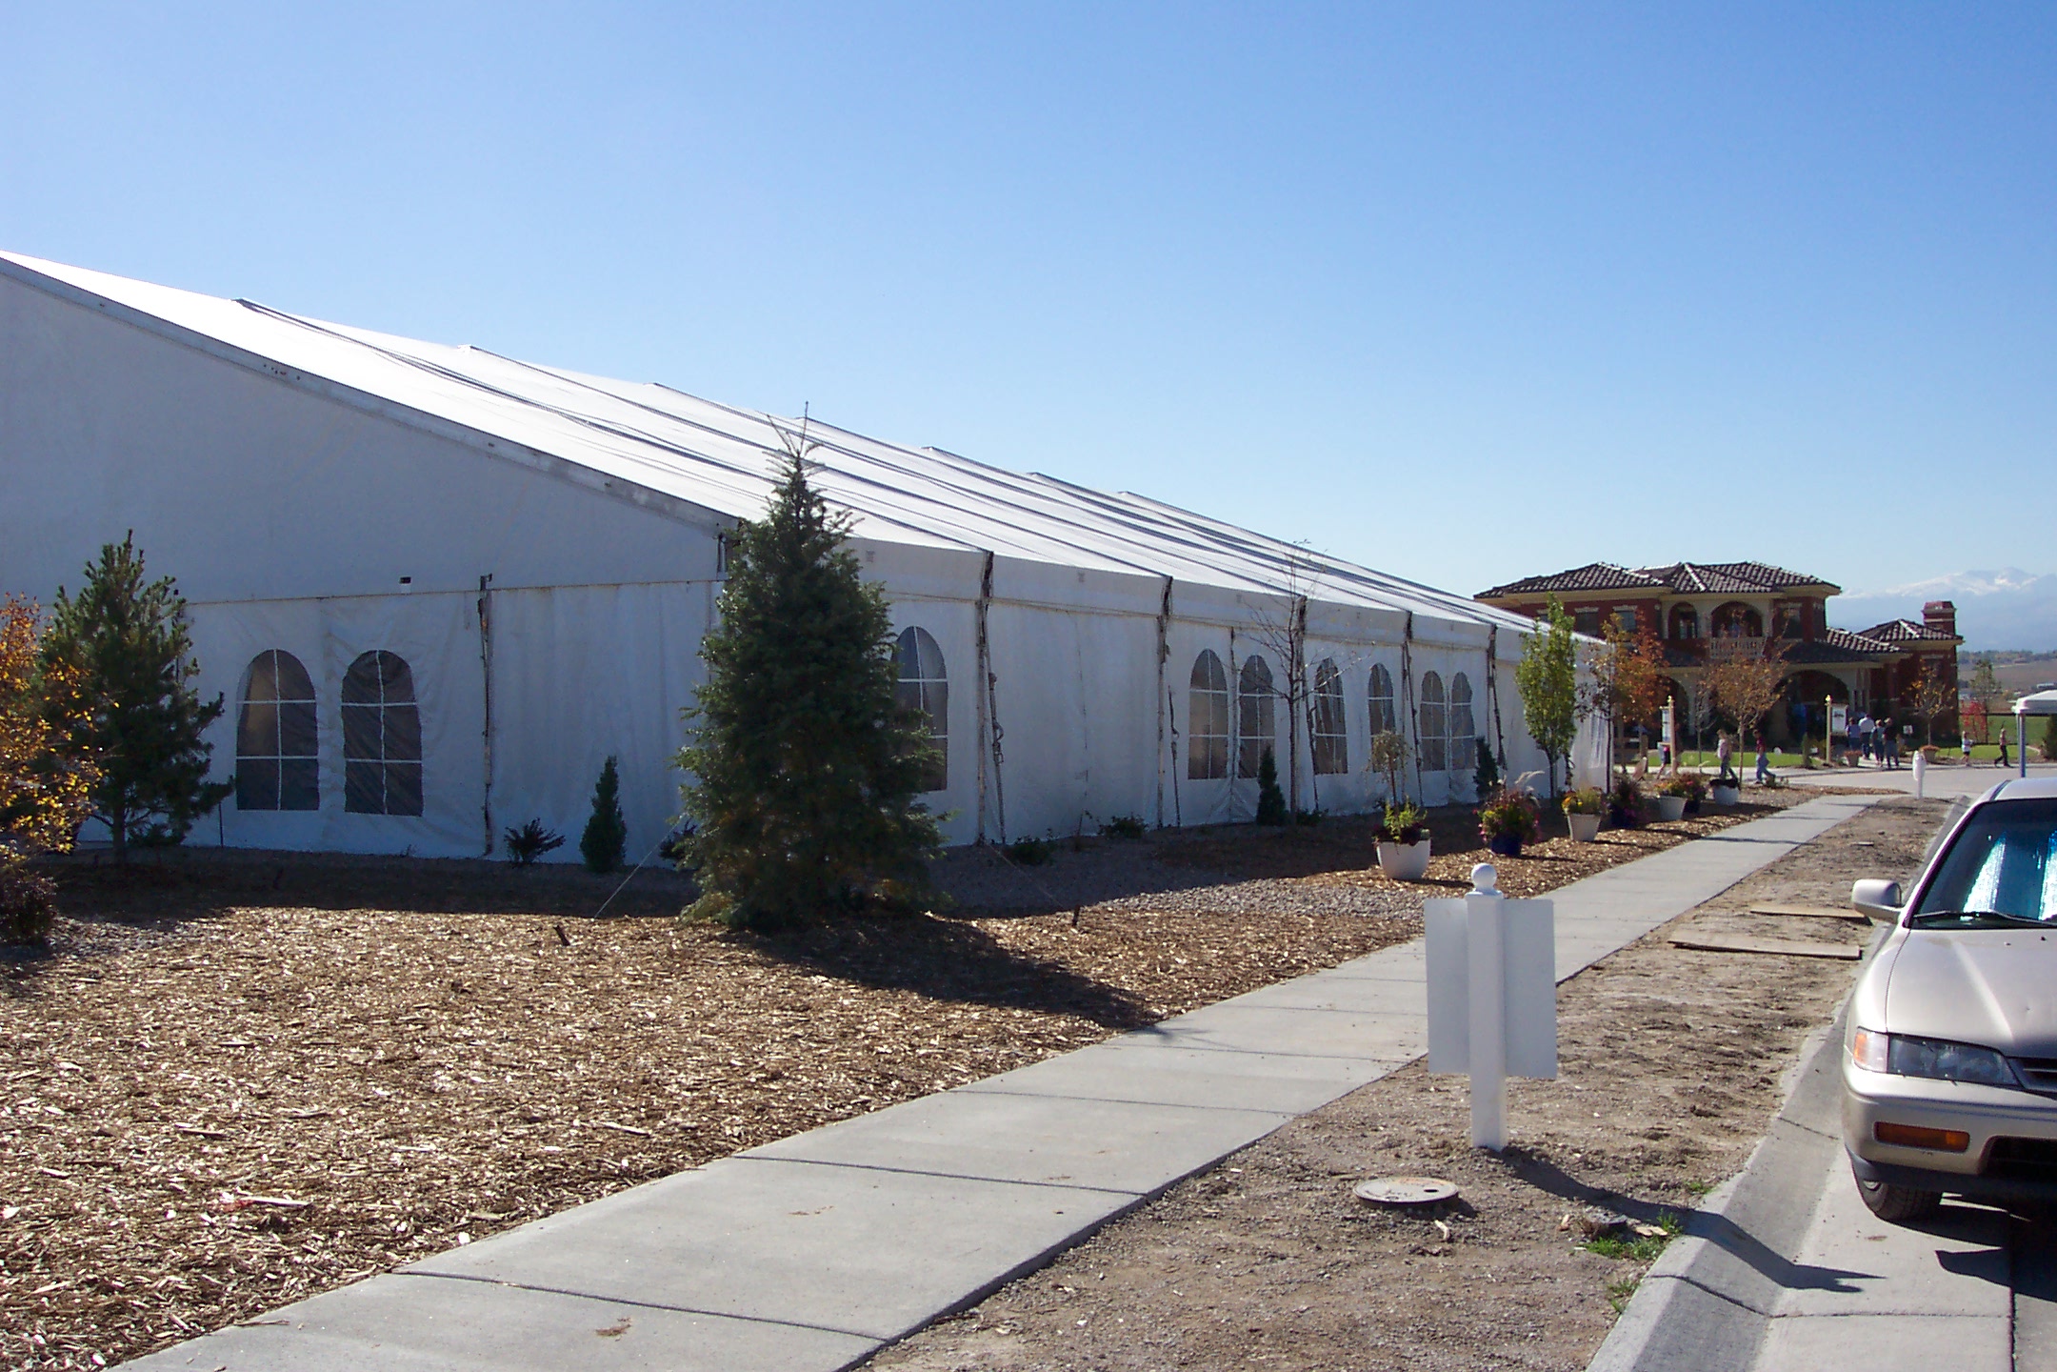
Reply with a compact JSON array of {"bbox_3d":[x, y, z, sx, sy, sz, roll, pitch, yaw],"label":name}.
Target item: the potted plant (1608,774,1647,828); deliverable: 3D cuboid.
[{"bbox_3d":[8.630,1.680,31.300,0.570,0.770,0.570,0,-1,25],"label":"potted plant"}]

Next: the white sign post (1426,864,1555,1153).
[{"bbox_3d":[1.613,1.125,7.580,0.480,1.000,0.130,0,-1,22],"label":"white sign post"}]

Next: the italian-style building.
[{"bbox_3d":[30.840,-1.500,97.000,19.000,8.400,14.000,-1,-1,31],"label":"italian-style building"}]

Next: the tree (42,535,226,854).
[{"bbox_3d":[-9.219,0.133,22.400,1.950,3.400,1.950,0,-1,25],"label":"tree"}]

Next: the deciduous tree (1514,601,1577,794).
[{"bbox_3d":[10.488,0.211,43.800,1.300,4.100,1.300,0,-1,25],"label":"deciduous tree"}]

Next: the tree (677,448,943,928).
[{"bbox_3d":[-1.651,-0.049,16.400,2.000,3.700,2.000,0,-1,0],"label":"tree"}]

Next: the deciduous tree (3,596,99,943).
[{"bbox_3d":[-7.208,0.589,15.300,1.400,2.450,1.400,0,-1,25],"label":"deciduous tree"}]

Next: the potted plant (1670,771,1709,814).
[{"bbox_3d":[11.074,1.792,36.400,0.660,0.740,0.660,0,-1,25],"label":"potted plant"}]

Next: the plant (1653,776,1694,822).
[{"bbox_3d":[10.045,1.764,33.800,0.620,0.760,0.620,0,-1,25],"label":"plant"}]

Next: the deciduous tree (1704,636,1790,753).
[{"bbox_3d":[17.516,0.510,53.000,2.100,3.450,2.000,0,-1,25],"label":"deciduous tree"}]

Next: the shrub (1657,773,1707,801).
[{"bbox_3d":[10.531,1.633,35.000,0.750,0.480,0.650,0,-1,25],"label":"shrub"}]

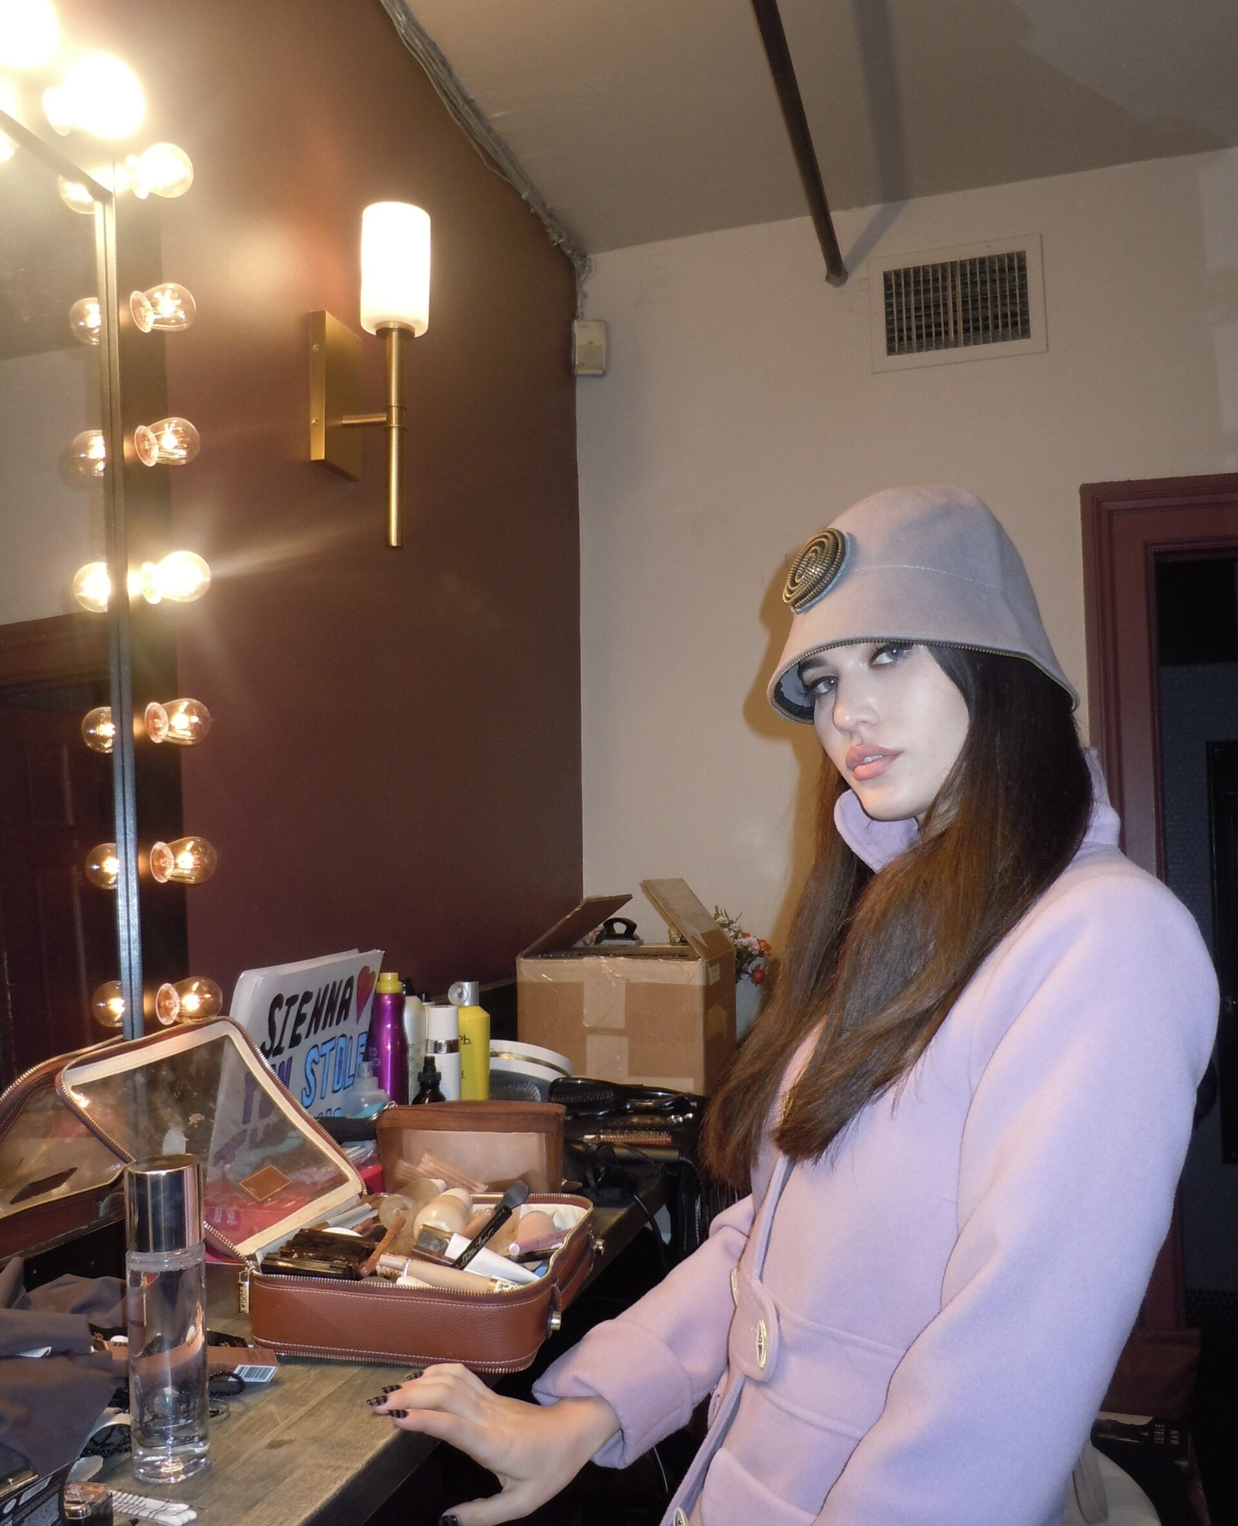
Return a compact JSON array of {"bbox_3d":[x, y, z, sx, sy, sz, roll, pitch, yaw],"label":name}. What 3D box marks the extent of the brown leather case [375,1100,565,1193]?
[{"bbox_3d":[-0.159,0.440,1.463,0.207,0.131,0.054,-2,-5,12],"label":"brown leather case"}]

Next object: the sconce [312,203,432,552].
[{"bbox_3d":[-0.332,-0.532,1.835,0.147,0.477,0.103,-3,-5,17],"label":"sconce"}]

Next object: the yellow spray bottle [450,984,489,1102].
[{"bbox_3d":[-0.200,0.411,1.762,0.061,0.241,0.061,-1,-5,0],"label":"yellow spray bottle"}]

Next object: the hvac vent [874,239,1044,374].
[{"bbox_3d":[0.685,-0.924,2.694,0.341,0.244,0.025,-3,-5,17],"label":"hvac vent"}]

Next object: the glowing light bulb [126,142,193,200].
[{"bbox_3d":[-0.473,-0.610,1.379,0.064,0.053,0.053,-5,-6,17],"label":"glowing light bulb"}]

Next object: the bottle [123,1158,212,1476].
[{"bbox_3d":[-0.292,0.357,0.872,0.049,0.195,0.049,-3,-5,17],"label":"bottle"}]

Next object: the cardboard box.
[{"bbox_3d":[0.022,0.394,2.363,0.320,0.372,0.323,-2,-5,12],"label":"cardboard box"}]

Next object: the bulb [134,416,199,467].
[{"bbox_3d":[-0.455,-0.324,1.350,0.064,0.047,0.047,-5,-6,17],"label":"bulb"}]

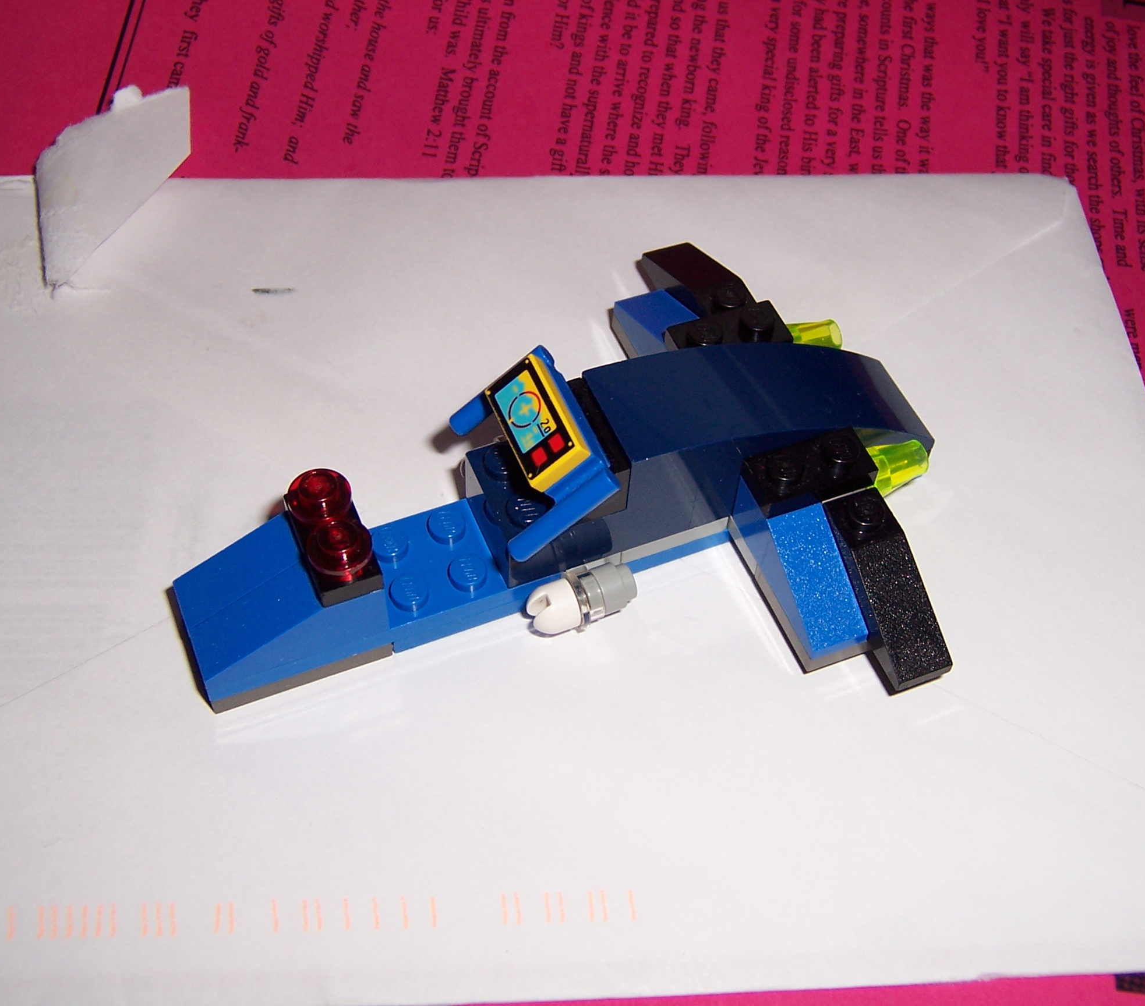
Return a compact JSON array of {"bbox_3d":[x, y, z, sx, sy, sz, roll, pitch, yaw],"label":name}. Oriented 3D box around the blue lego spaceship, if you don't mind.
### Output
[{"bbox_3d":[0.000,-0.003,0.203,0.104,0.029,0.080,-18,56,-15],"label":"blue lego spaceship"}]

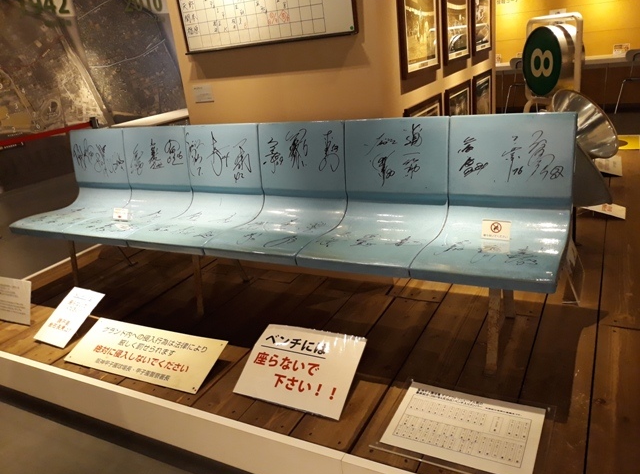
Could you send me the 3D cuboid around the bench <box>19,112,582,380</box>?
[{"bbox_3d":[-0.407,-0.105,2.464,2.922,0.806,0.633,5,23,27],"label":"bench"}]

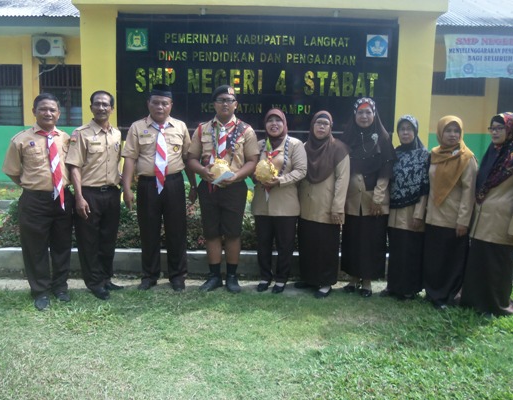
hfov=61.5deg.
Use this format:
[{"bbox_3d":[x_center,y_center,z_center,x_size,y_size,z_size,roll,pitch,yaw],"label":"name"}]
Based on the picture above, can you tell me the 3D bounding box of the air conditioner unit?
[{"bbox_3d":[-4.949,-3.643,10.300,0.740,0.500,0.290,1,6,0],"label":"air conditioner unit"}]

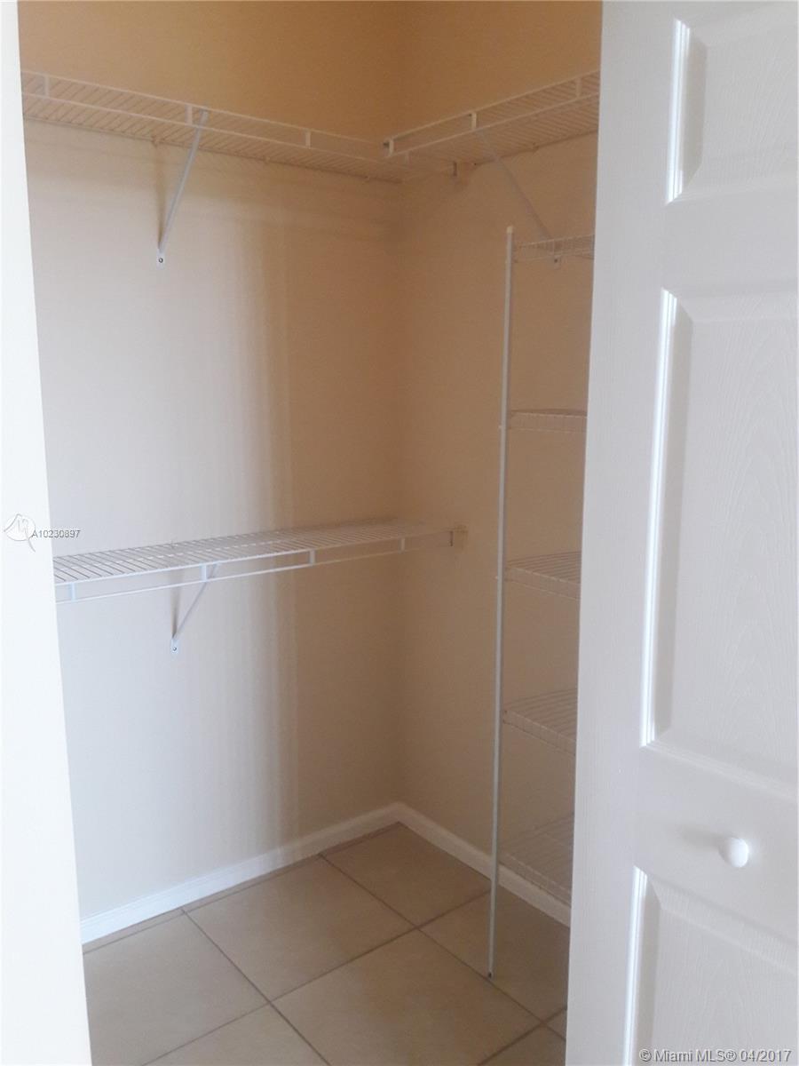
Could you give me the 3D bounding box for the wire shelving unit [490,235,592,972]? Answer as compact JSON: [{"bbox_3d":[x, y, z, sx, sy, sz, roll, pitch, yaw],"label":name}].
[{"bbox_3d":[0.499,0.239,1.900,0.327,1.778,0.500,-8,12,-38],"label":"wire shelving unit"}]

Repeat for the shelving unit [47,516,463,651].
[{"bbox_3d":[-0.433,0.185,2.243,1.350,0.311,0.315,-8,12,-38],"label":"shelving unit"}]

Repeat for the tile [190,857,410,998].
[{"bbox_3d":[-0.277,1.066,2.367,0.452,0.010,0.452,-8,12,-38],"label":"tile"}]

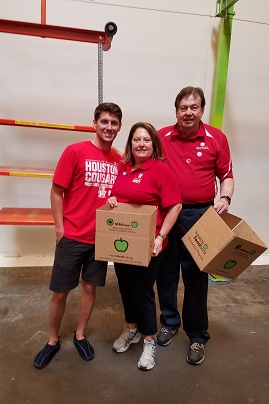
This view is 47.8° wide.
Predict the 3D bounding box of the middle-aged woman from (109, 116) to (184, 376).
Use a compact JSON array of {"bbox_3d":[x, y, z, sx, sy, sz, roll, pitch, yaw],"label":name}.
[{"bbox_3d":[0.077,0.303,2.023,0.470,1.620,0.410,6,12,19],"label":"middle-aged woman"}]

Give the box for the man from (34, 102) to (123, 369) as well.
[{"bbox_3d":[-0.320,0.225,2.021,0.580,1.740,0.420,0,12,-13],"label":"man"}]

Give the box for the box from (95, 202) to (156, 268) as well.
[{"bbox_3d":[-0.038,0.176,1.745,0.295,0.279,0.250,5,11,12],"label":"box"}]

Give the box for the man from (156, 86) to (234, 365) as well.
[{"bbox_3d":[0.377,0.185,2.094,0.550,1.850,0.390,5,12,13],"label":"man"}]

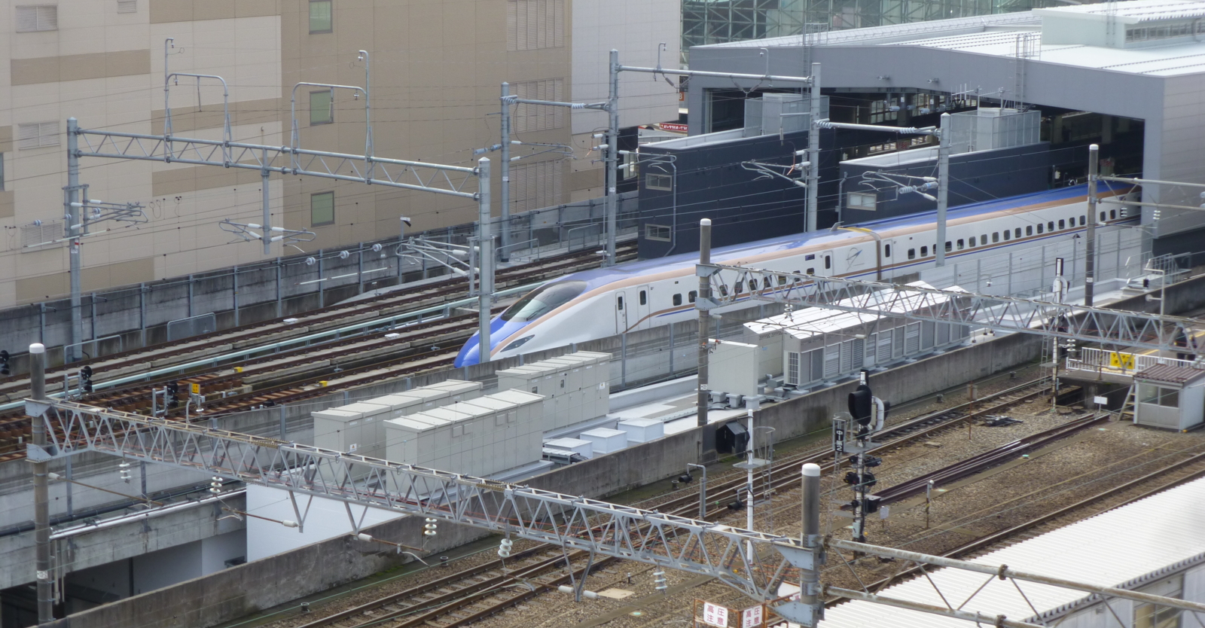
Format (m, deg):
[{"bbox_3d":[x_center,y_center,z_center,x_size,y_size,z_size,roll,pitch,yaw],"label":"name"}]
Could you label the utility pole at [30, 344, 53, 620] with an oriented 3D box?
[{"bbox_3d":[-14.276,4.950,66.484,0.370,8.529,0.370,8,13,39],"label":"utility pole"}]

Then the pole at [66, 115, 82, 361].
[{"bbox_3d":[-21.643,-3.046,107.188,0.370,10.002,0.370,8,13,39],"label":"pole"}]

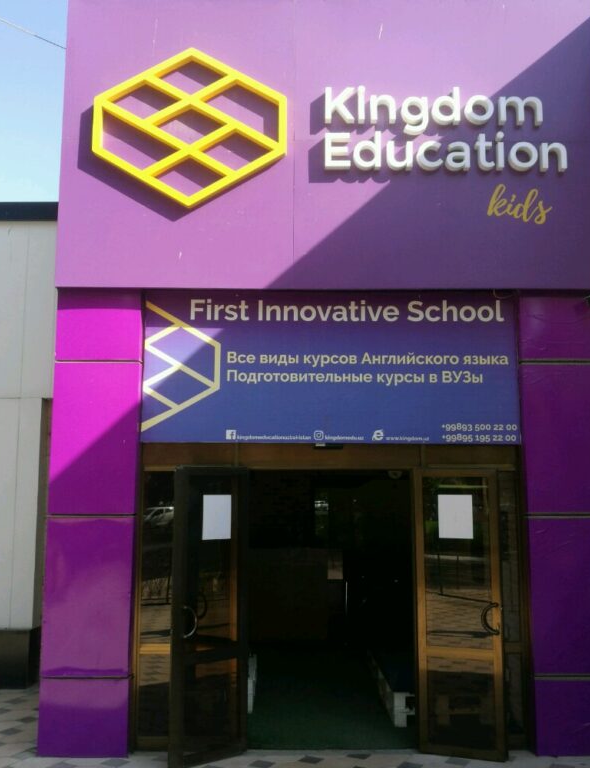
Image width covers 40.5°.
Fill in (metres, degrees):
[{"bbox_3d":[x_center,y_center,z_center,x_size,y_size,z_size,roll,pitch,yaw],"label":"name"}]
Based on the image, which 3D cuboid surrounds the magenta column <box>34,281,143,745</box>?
[{"bbox_3d":[-1.490,0.982,6.062,0.643,3.366,0.420,0,-8,0],"label":"magenta column"}]

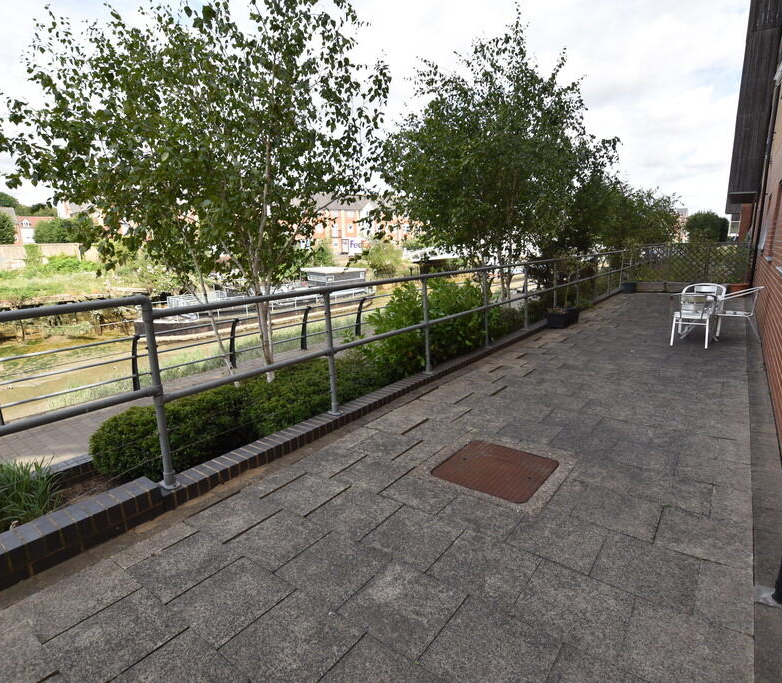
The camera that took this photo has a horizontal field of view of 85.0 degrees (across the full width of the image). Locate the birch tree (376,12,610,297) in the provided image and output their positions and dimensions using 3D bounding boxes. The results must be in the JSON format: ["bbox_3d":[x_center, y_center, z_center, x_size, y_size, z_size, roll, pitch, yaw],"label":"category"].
[{"bbox_3d":[1.570,-2.552,6.598,3.300,4.900,3.400,8,16,38],"label":"birch tree"}]

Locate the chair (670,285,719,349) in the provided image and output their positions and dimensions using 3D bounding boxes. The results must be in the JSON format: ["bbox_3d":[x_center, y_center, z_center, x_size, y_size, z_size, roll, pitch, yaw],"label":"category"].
[{"bbox_3d":[4.169,-0.346,5.870,0.550,0.780,0.580,8,16,38],"label":"chair"}]

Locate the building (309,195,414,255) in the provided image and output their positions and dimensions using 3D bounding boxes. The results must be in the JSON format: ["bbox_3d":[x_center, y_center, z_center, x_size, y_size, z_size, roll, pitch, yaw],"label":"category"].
[{"bbox_3d":[-4.963,-21.113,77.000,20.000,11.200,9.500,-4,12,-12],"label":"building"}]

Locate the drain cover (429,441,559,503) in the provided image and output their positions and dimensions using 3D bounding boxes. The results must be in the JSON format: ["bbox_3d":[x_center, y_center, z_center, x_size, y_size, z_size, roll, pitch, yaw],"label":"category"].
[{"bbox_3d":[0.711,0.869,2.911,0.640,0.030,0.610,8,16,38],"label":"drain cover"}]

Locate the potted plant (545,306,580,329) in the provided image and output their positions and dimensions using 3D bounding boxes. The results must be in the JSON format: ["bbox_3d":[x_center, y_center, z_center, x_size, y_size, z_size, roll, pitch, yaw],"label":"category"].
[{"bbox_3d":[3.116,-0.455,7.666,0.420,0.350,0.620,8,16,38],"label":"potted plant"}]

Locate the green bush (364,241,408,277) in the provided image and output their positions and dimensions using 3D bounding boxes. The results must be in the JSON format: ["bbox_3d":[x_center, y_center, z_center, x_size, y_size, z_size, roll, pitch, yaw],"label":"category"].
[{"bbox_3d":[-0.580,-8.753,45.000,4.500,3.800,4.000,-2,12,0],"label":"green bush"}]

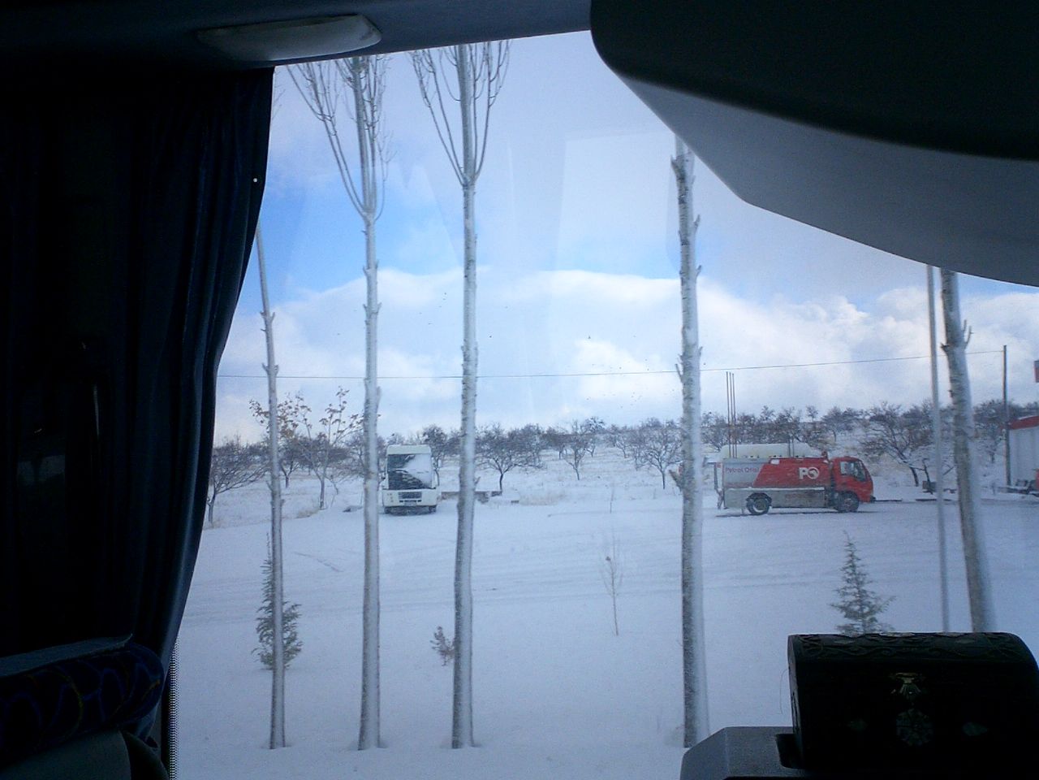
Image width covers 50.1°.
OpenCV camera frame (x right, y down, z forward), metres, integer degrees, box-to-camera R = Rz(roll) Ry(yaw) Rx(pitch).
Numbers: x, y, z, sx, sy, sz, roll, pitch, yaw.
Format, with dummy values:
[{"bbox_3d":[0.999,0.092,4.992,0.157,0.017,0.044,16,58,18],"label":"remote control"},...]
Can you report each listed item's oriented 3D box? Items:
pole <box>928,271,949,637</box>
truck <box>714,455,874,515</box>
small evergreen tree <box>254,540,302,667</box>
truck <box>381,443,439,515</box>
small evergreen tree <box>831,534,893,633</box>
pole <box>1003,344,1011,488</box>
[{"bbox_3d":[5.342,0.089,14.184,0.090,6.700,0.090,-1,-3,0],"label":"pole"},{"bbox_3d":[12.048,4.147,49.468,6.600,2.600,2.200,-1,-3,-3],"label":"truck"},{"bbox_3d":[-3.190,2.784,14.646,0.630,1.660,0.630,-1,-3,0],"label":"small evergreen tree"},{"bbox_3d":[-5.255,4.294,54.478,2.550,3.200,6.200,-1,-3,-3],"label":"truck"},{"bbox_3d":[4.807,2.811,15.542,0.850,1.530,0.850,-1,-3,0],"label":"small evergreen tree"},{"bbox_3d":[28.595,1.579,65.231,0.240,8.400,0.240,-1,-3,0],"label":"pole"}]

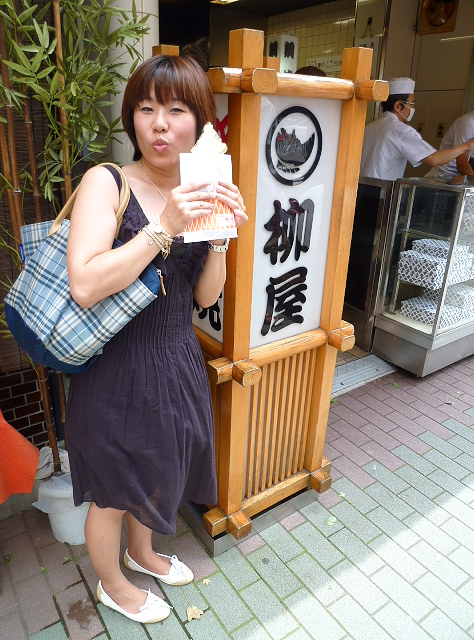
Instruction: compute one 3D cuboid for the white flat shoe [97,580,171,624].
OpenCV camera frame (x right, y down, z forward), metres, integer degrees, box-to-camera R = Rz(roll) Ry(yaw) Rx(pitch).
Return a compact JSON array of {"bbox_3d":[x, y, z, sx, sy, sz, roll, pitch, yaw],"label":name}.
[{"bbox_3d":[-0.318,0.885,1.459,0.243,0.064,0.083,11,25,20],"label":"white flat shoe"}]

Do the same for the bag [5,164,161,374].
[{"bbox_3d":[-0.351,-0.119,1.070,0.370,0.440,0.190,33,9,21],"label":"bag"}]

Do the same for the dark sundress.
[{"bbox_3d":[-0.251,0.091,1.208,0.420,0.940,0.360,-20,32,-41],"label":"dark sundress"}]

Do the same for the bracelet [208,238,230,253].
[{"bbox_3d":[-0.040,-0.169,1.020,0.058,0.018,0.050,6,36,-4],"label":"bracelet"}]

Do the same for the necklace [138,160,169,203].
[{"bbox_3d":[-0.159,-0.298,1.040,0.130,0.120,0.110,-16,29,-35],"label":"necklace"}]

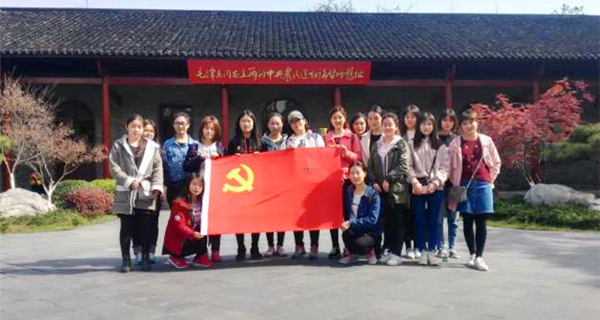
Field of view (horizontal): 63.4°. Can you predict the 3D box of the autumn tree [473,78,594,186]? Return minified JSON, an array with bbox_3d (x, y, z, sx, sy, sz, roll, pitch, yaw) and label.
[{"bbox_3d":[4.720,-0.470,10.000,2.600,2.500,2.300,0,2,0],"label":"autumn tree"}]

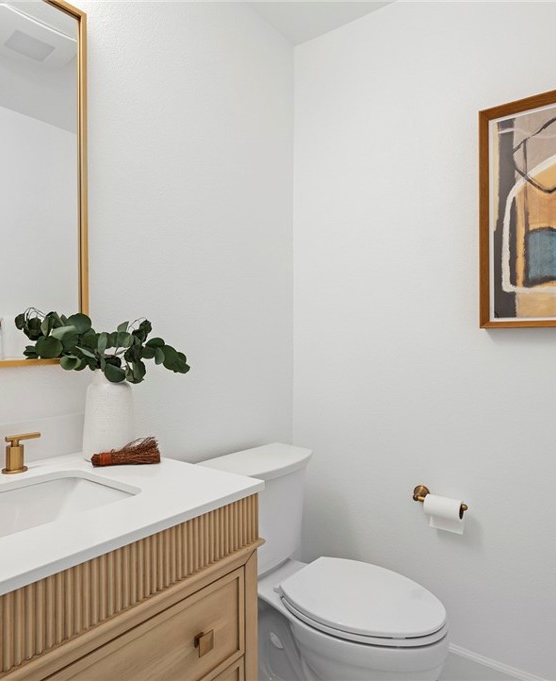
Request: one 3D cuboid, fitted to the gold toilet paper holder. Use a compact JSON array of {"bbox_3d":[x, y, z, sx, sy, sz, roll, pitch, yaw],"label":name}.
[{"bbox_3d":[0.548,0.543,1.552,0.198,0.060,0.076,0,0,37],"label":"gold toilet paper holder"}]

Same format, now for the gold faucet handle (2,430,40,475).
[{"bbox_3d":[-0.574,0.253,1.023,0.050,0.074,0.082,0,0,37],"label":"gold faucet handle"}]

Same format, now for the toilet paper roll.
[{"bbox_3d":[0.556,0.586,1.514,0.109,0.119,0.070,0,0,37],"label":"toilet paper roll"}]

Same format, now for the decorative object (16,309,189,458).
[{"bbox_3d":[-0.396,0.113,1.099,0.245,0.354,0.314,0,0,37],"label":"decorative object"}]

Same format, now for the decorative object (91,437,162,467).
[{"bbox_3d":[-0.351,0.260,1.075,0.160,0.060,0.052,0,0,-12],"label":"decorative object"}]

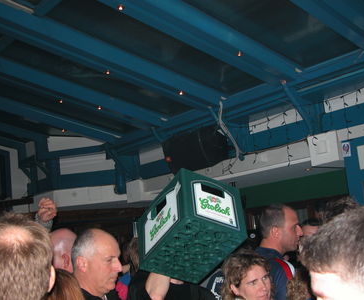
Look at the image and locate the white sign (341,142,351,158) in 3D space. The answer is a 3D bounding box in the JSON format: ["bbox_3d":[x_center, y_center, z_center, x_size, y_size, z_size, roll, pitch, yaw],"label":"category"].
[{"bbox_3d":[1.367,0.002,4.350,0.010,0.120,0.080,3,-13,-41],"label":"white sign"}]

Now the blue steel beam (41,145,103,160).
[{"bbox_3d":[-1.488,0.034,7.000,0.930,0.095,0.100,-7,-10,10],"label":"blue steel beam"}]

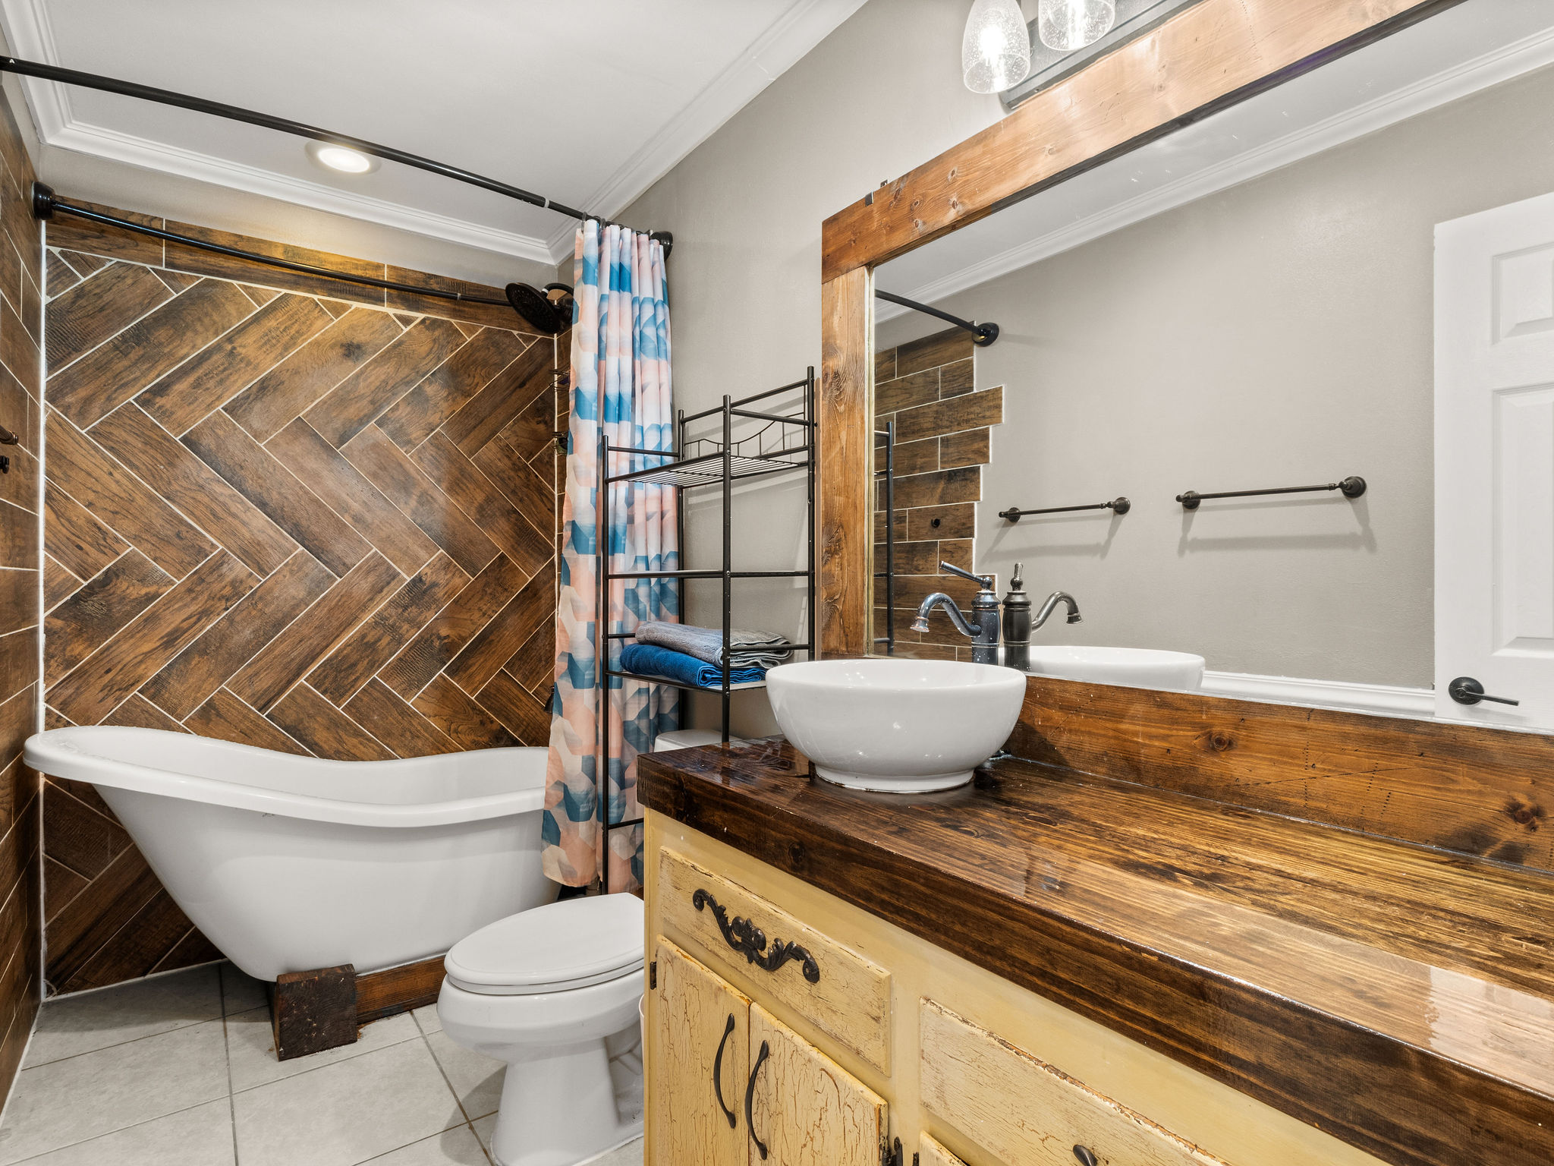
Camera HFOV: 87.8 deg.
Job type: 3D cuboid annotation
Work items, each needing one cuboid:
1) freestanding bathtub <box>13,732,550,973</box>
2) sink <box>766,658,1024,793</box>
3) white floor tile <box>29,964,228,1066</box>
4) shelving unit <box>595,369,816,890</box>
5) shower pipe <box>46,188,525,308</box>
[{"bbox_3d":[-1.230,0.700,2.359,1.413,0.683,0.692,0,0,-36],"label":"freestanding bathtub"},{"bbox_3d":[0.178,0.210,1.217,0.388,0.155,0.388,0,0,0],"label":"sink"},{"bbox_3d":[-1.761,1.168,2.210,0.400,0.010,0.402,0,0,-36],"label":"white floor tile"},{"bbox_3d":[-0.187,0.340,1.966,0.255,1.646,0.619,0,0,-36],"label":"shelving unit"},{"bbox_3d":[-1.387,-1.002,2.586,1.447,0.090,0.174,0,0,-36],"label":"shower pipe"}]

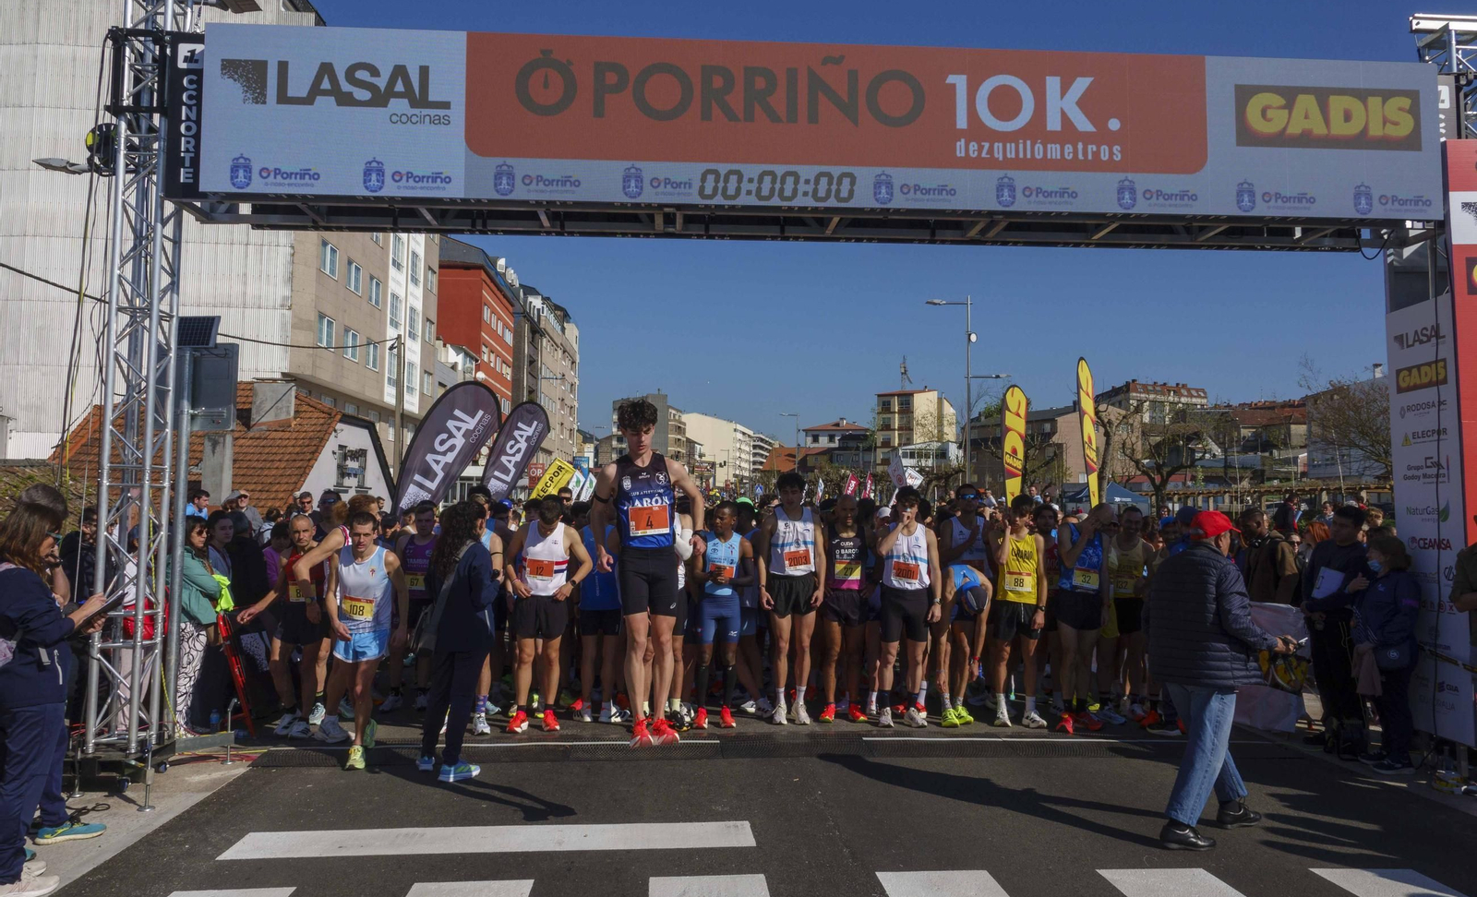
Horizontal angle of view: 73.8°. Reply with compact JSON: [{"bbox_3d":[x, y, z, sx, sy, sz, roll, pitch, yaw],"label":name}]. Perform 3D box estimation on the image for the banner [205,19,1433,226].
[{"bbox_3d":[0.640,-1.944,5.980,7.500,1.000,0.100,1,-4,-4],"label":"banner"}]

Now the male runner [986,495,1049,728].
[{"bbox_3d":[2.185,1.255,7.763,0.480,1.780,0.330,0,-4,7],"label":"male runner"}]

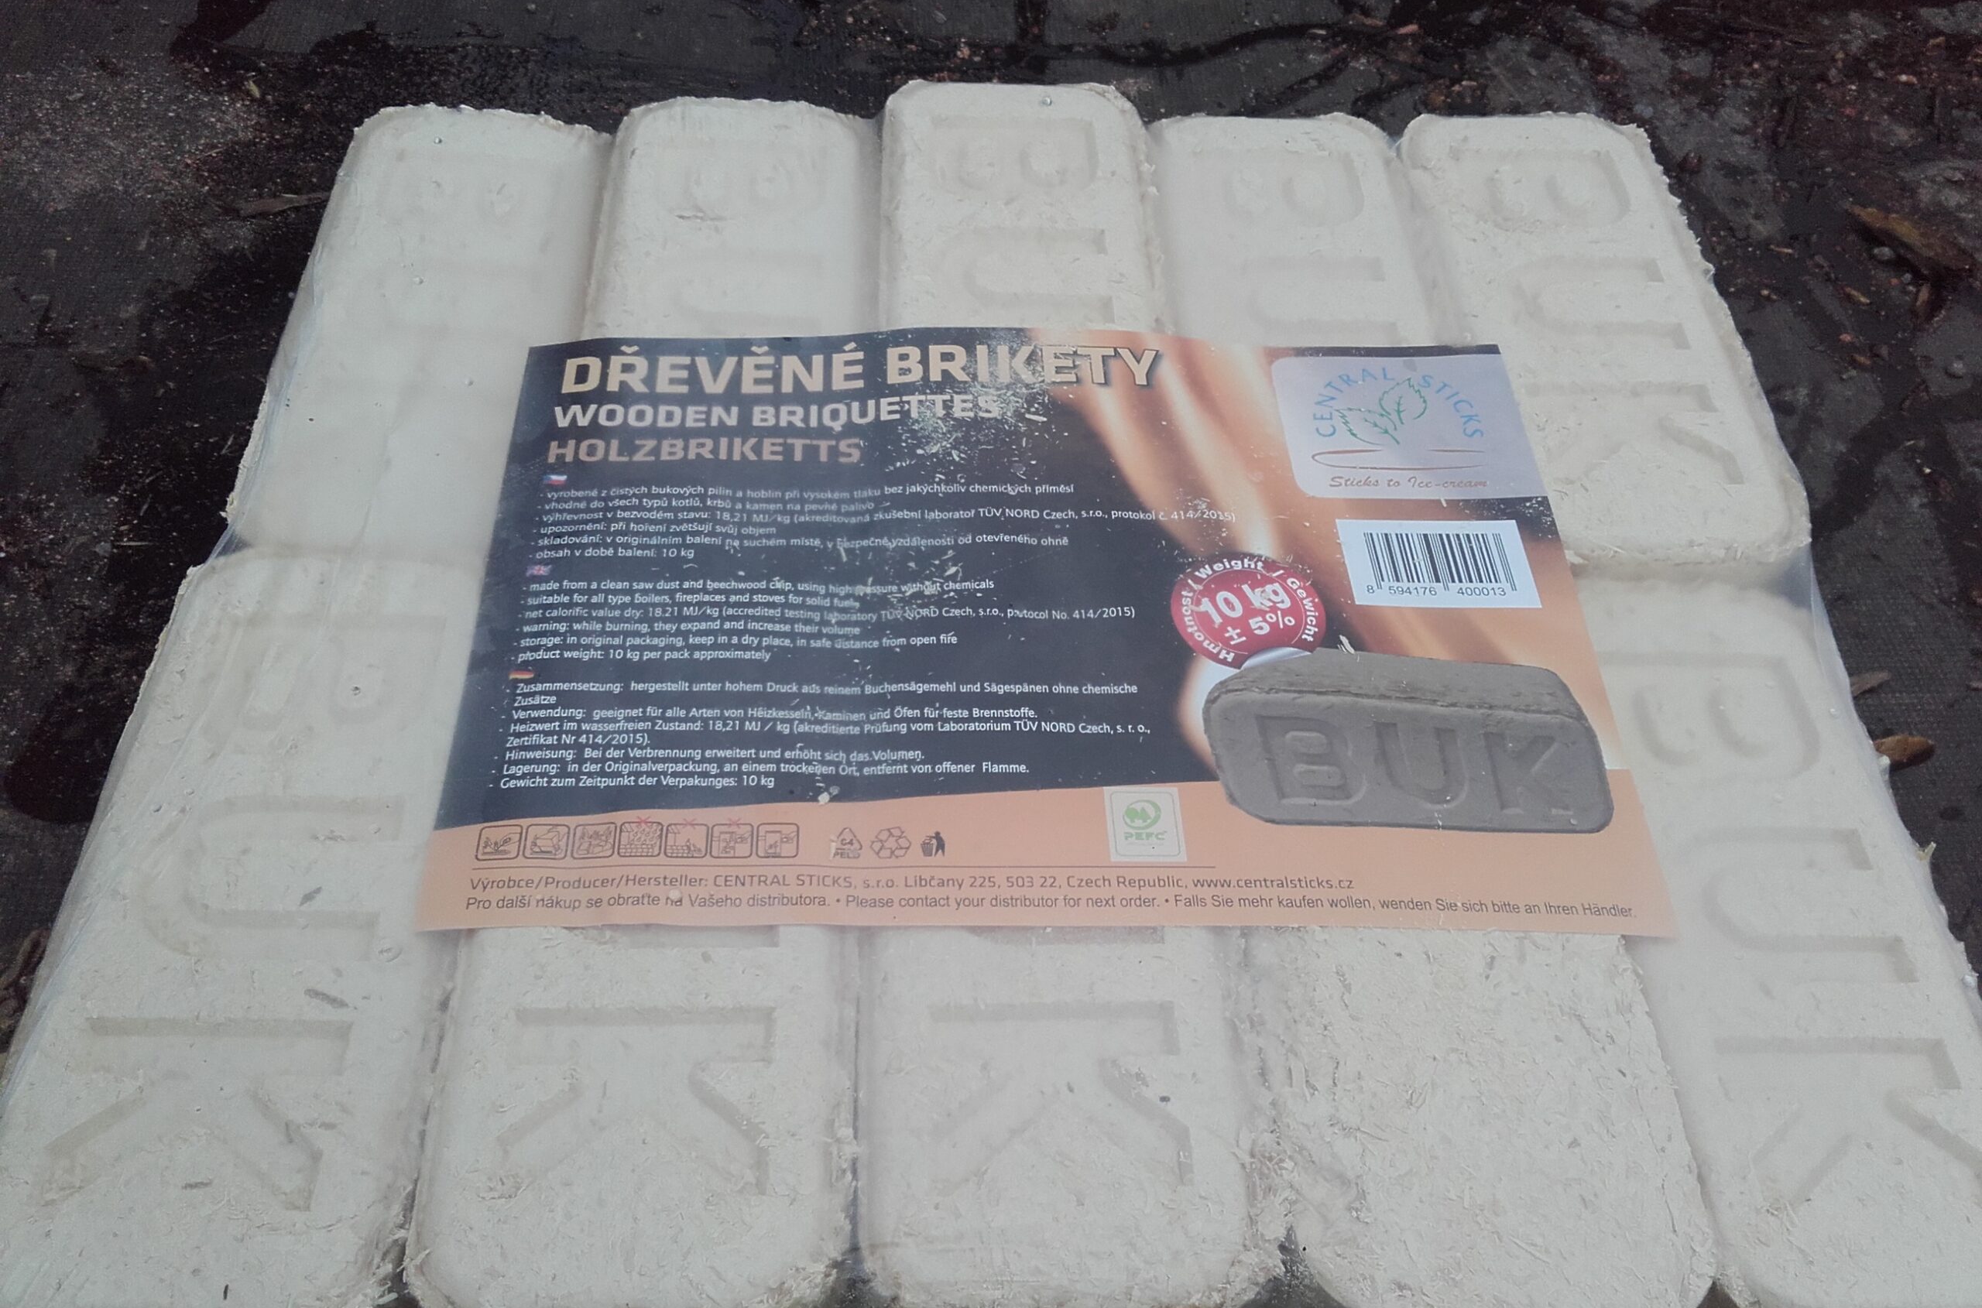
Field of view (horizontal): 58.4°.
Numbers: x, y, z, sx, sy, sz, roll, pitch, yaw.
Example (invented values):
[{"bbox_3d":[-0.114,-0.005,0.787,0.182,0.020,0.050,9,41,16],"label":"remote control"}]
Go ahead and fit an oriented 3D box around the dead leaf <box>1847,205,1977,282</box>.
[{"bbox_3d":[0.296,-0.133,0.572,0.039,0.008,0.014,36,58,23],"label":"dead leaf"}]

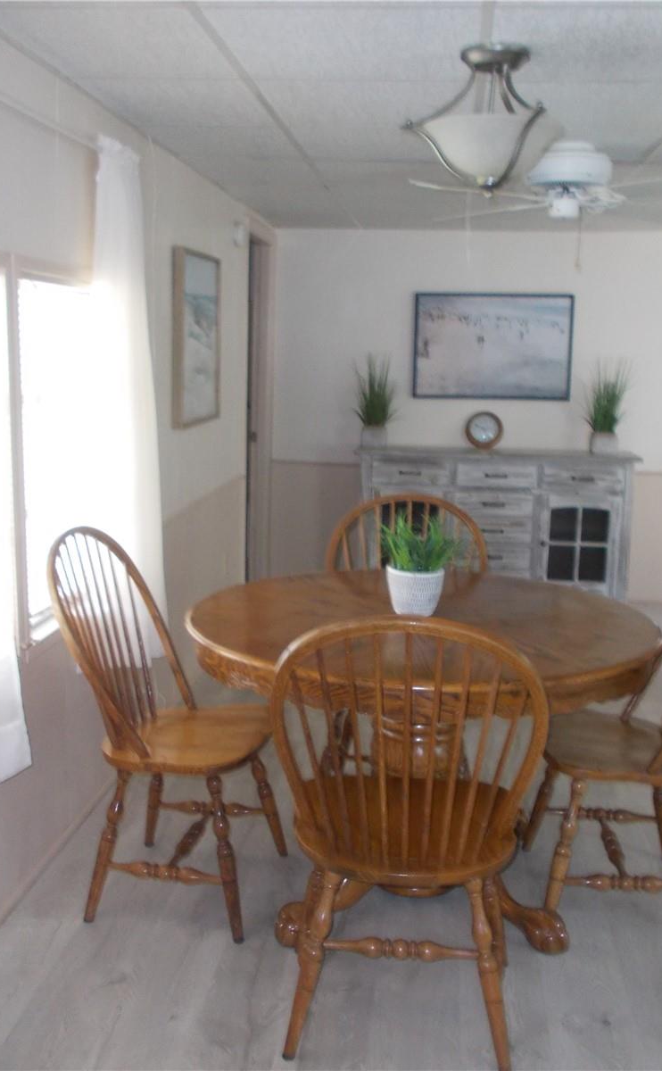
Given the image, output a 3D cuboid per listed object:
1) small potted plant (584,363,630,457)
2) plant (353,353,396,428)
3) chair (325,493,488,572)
[{"bbox_3d":[1.551,-0.714,6.017,0.245,0.520,0.220,2,10,6],"label":"small potted plant"},{"bbox_3d":[0.252,-0.835,6.207,0.239,0.428,0.225,2,10,6],"label":"plant"},{"bbox_3d":[0.228,0.381,3.458,0.529,0.980,0.573,2,10,6],"label":"chair"}]

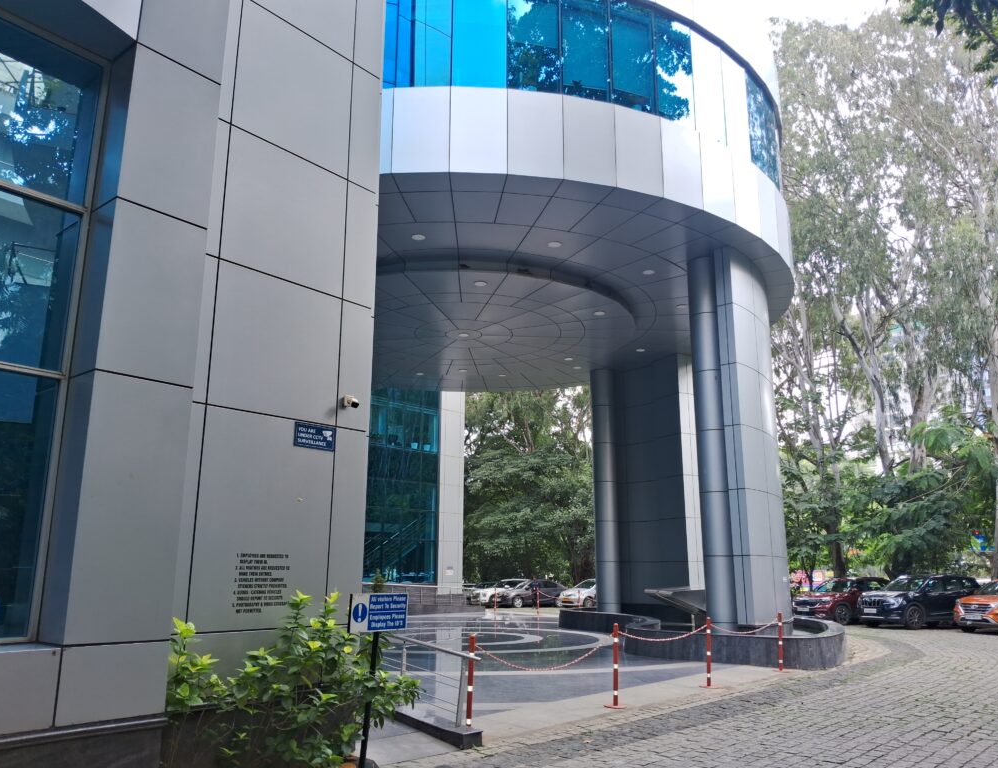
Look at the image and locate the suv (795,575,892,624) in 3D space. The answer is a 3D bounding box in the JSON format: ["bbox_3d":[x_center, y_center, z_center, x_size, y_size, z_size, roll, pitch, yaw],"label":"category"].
[{"bbox_3d":[12.850,8.059,28.710,4.340,1.645,1.800,8,-16,-30],"label":"suv"}]

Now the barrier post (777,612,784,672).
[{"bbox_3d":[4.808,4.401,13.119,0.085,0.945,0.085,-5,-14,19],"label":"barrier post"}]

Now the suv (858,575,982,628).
[{"bbox_3d":[14.600,7.552,26.826,4.695,1.755,1.890,7,-15,-26],"label":"suv"}]

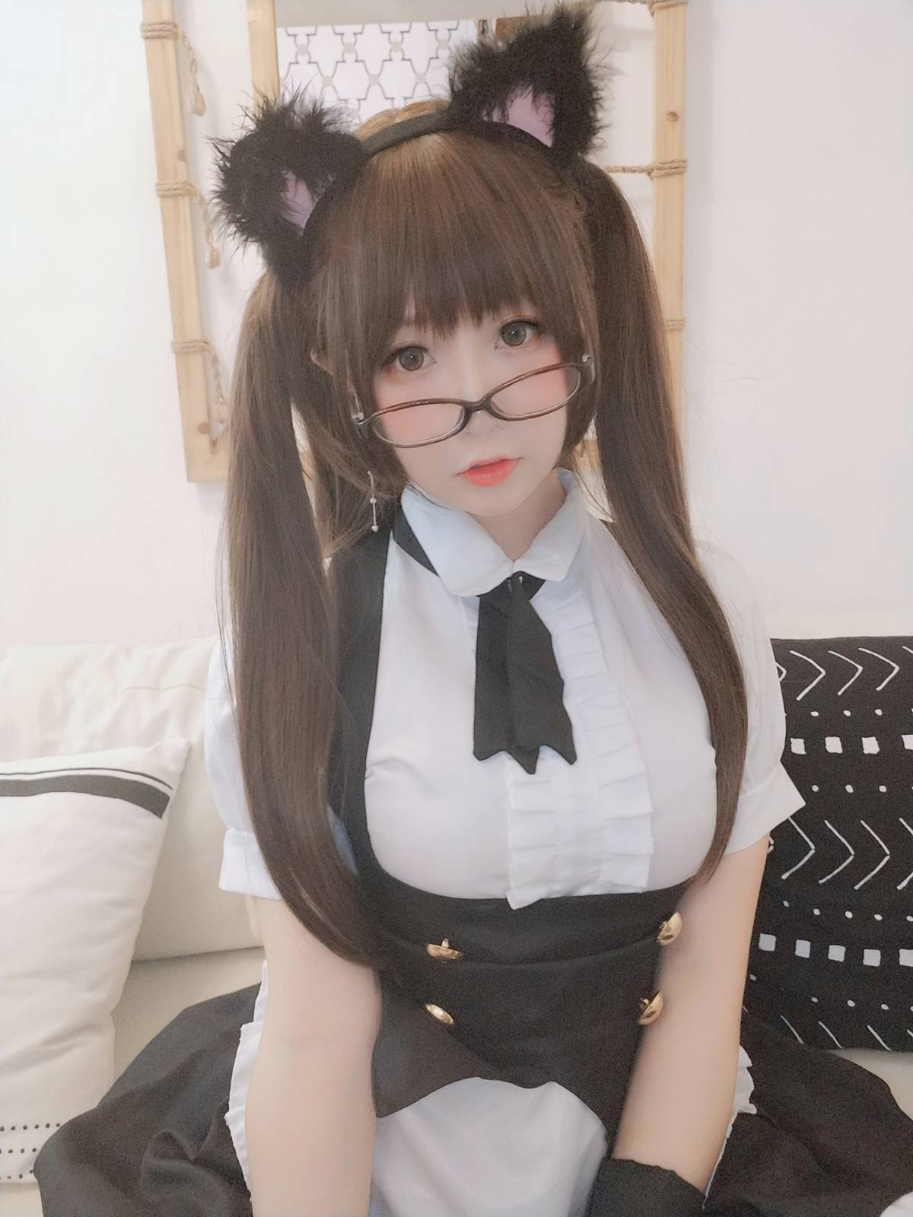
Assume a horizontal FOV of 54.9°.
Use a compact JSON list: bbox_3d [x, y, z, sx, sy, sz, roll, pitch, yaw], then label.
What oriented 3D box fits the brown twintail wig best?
[{"bbox_3d":[0.011,-0.048,0.652,0.385,0.623,0.244,-5,10,-2],"label":"brown twintail wig"}]

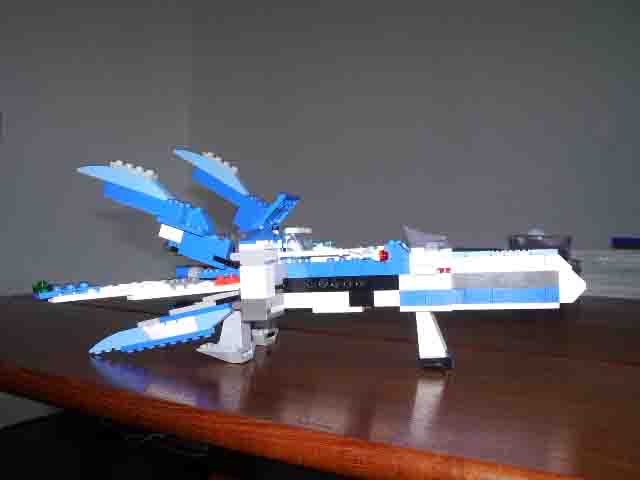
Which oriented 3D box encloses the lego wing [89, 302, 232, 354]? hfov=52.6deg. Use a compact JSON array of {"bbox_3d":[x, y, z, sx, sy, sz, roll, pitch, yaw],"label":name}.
[{"bbox_3d":[-0.103,0.059,0.428,0.095,0.018,0.016,-11,-3,7],"label":"lego wing"}]

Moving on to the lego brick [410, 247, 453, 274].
[{"bbox_3d":[0.070,0.013,0.406,0.025,0.017,0.020,-2,-2,8],"label":"lego brick"}]

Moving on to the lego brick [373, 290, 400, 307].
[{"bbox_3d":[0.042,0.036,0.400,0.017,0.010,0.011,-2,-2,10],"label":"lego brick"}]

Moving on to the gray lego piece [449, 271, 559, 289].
[{"bbox_3d":[0.112,0.024,0.395,0.064,0.010,0.013,-2,-2,8],"label":"gray lego piece"}]

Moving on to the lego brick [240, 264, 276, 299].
[{"bbox_3d":[-0.037,0.025,0.389,0.017,0.019,0.017,-2,-2,10],"label":"lego brick"}]

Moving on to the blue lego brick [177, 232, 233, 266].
[{"bbox_3d":[-0.067,0.006,0.382,0.030,0.013,0.015,15,1,10],"label":"blue lego brick"}]

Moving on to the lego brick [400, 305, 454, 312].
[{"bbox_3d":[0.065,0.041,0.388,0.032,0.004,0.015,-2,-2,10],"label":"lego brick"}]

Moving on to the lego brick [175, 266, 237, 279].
[{"bbox_3d":[-0.079,0.022,0.449,0.043,0.009,0.015,-2,-2,8],"label":"lego brick"}]

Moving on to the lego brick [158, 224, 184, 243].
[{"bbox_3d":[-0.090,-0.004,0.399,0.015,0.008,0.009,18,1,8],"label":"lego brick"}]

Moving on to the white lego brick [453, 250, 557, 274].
[{"bbox_3d":[0.111,0.014,0.390,0.064,0.013,0.014,-2,-2,10],"label":"white lego brick"}]

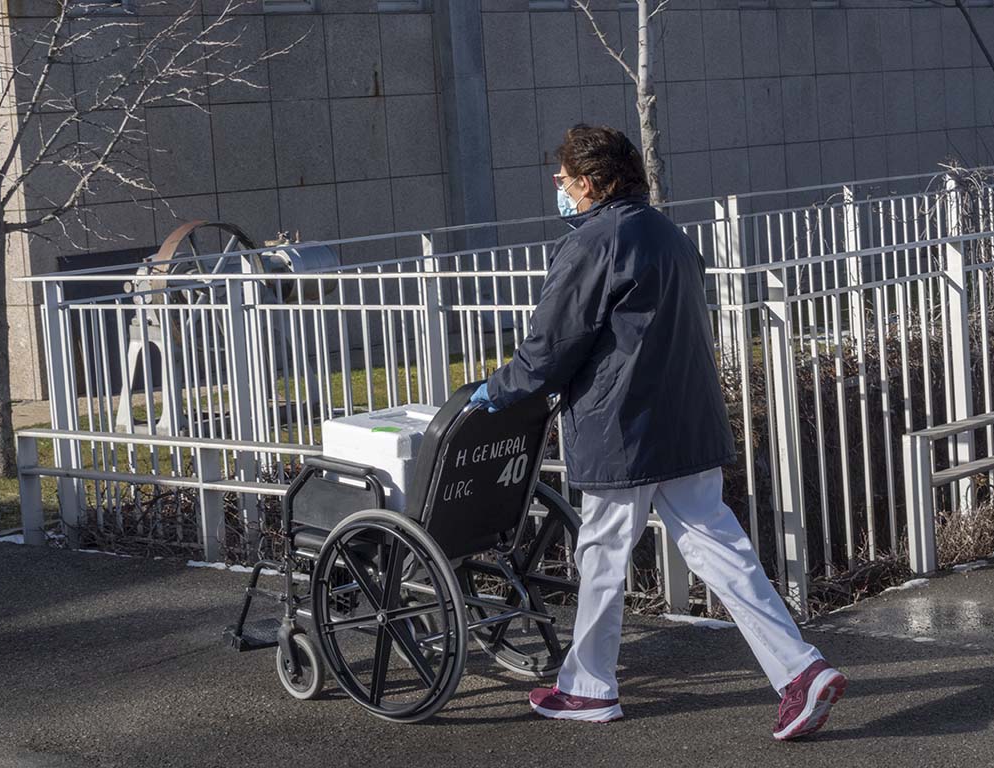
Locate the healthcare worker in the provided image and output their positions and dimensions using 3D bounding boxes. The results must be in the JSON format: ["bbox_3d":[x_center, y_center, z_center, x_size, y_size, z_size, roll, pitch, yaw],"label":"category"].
[{"bbox_3d":[0.419,0.123,5.329,0.950,1.650,0.580,-1,4,41],"label":"healthcare worker"}]

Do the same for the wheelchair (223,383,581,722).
[{"bbox_3d":[-0.278,0.446,5.999,1.150,0.950,0.660,2,8,42],"label":"wheelchair"}]

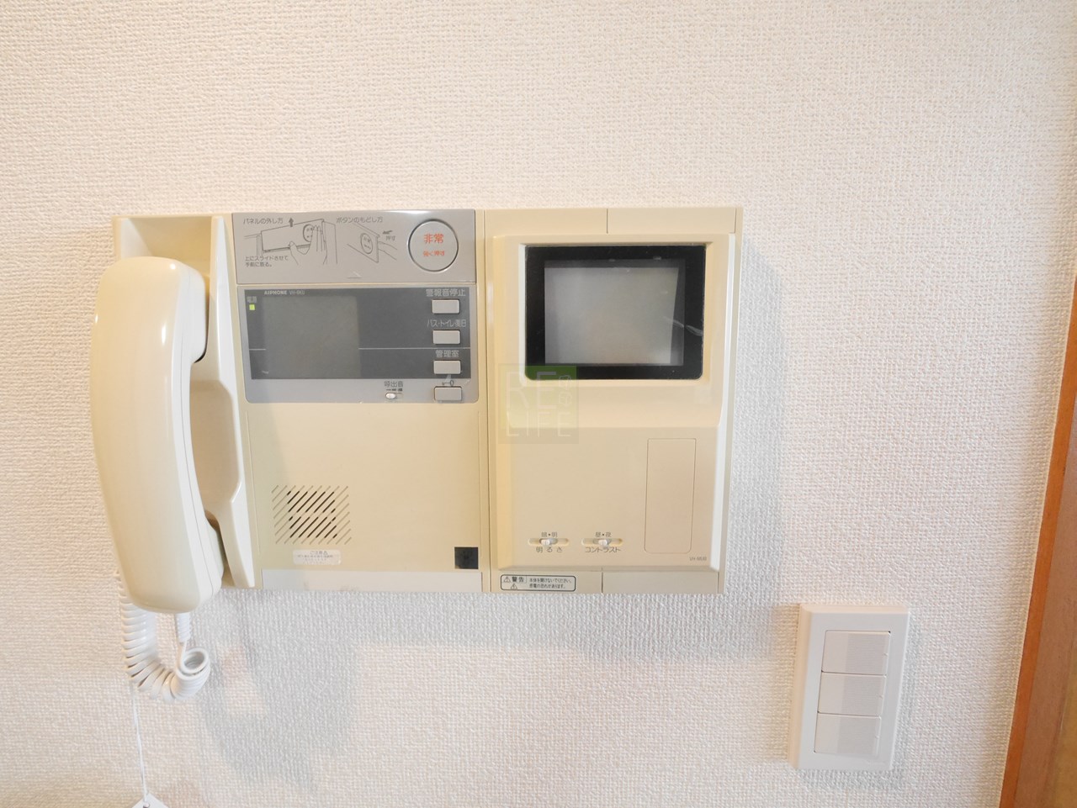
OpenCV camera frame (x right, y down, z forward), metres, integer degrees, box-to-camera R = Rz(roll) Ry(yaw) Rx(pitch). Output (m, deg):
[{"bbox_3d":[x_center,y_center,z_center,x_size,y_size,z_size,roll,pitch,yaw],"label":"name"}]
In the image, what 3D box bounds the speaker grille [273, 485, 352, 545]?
[{"bbox_3d":[-0.135,0.066,0.263,0.046,0.036,0.005,0,7,2],"label":"speaker grille"}]

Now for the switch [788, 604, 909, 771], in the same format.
[{"bbox_3d":[0.206,0.191,0.286,0.070,0.120,0.009,0,7,2],"label":"switch"}]

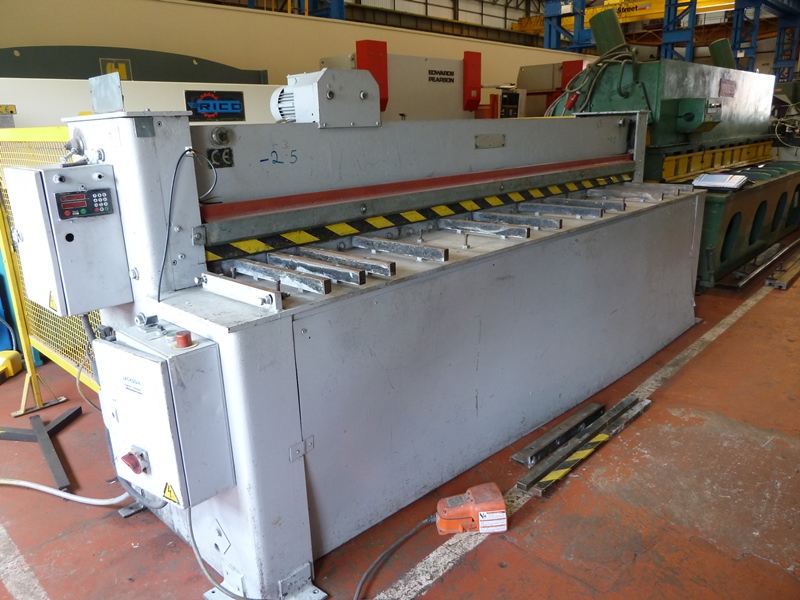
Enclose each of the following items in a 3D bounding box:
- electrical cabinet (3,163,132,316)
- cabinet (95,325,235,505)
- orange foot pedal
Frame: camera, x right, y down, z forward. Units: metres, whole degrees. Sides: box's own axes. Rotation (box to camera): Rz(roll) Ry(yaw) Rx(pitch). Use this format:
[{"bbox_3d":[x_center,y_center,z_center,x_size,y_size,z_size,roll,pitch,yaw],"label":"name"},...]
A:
[{"bbox_3d":[-0.983,-0.193,1.720,0.305,0.400,0.198,14,23,42],"label":"electrical cabinet"},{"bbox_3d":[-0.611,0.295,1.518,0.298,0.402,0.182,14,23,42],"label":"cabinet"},{"bbox_3d":[0.239,0.704,1.970,0.230,0.118,0.122,-2,17,-3],"label":"orange foot pedal"}]

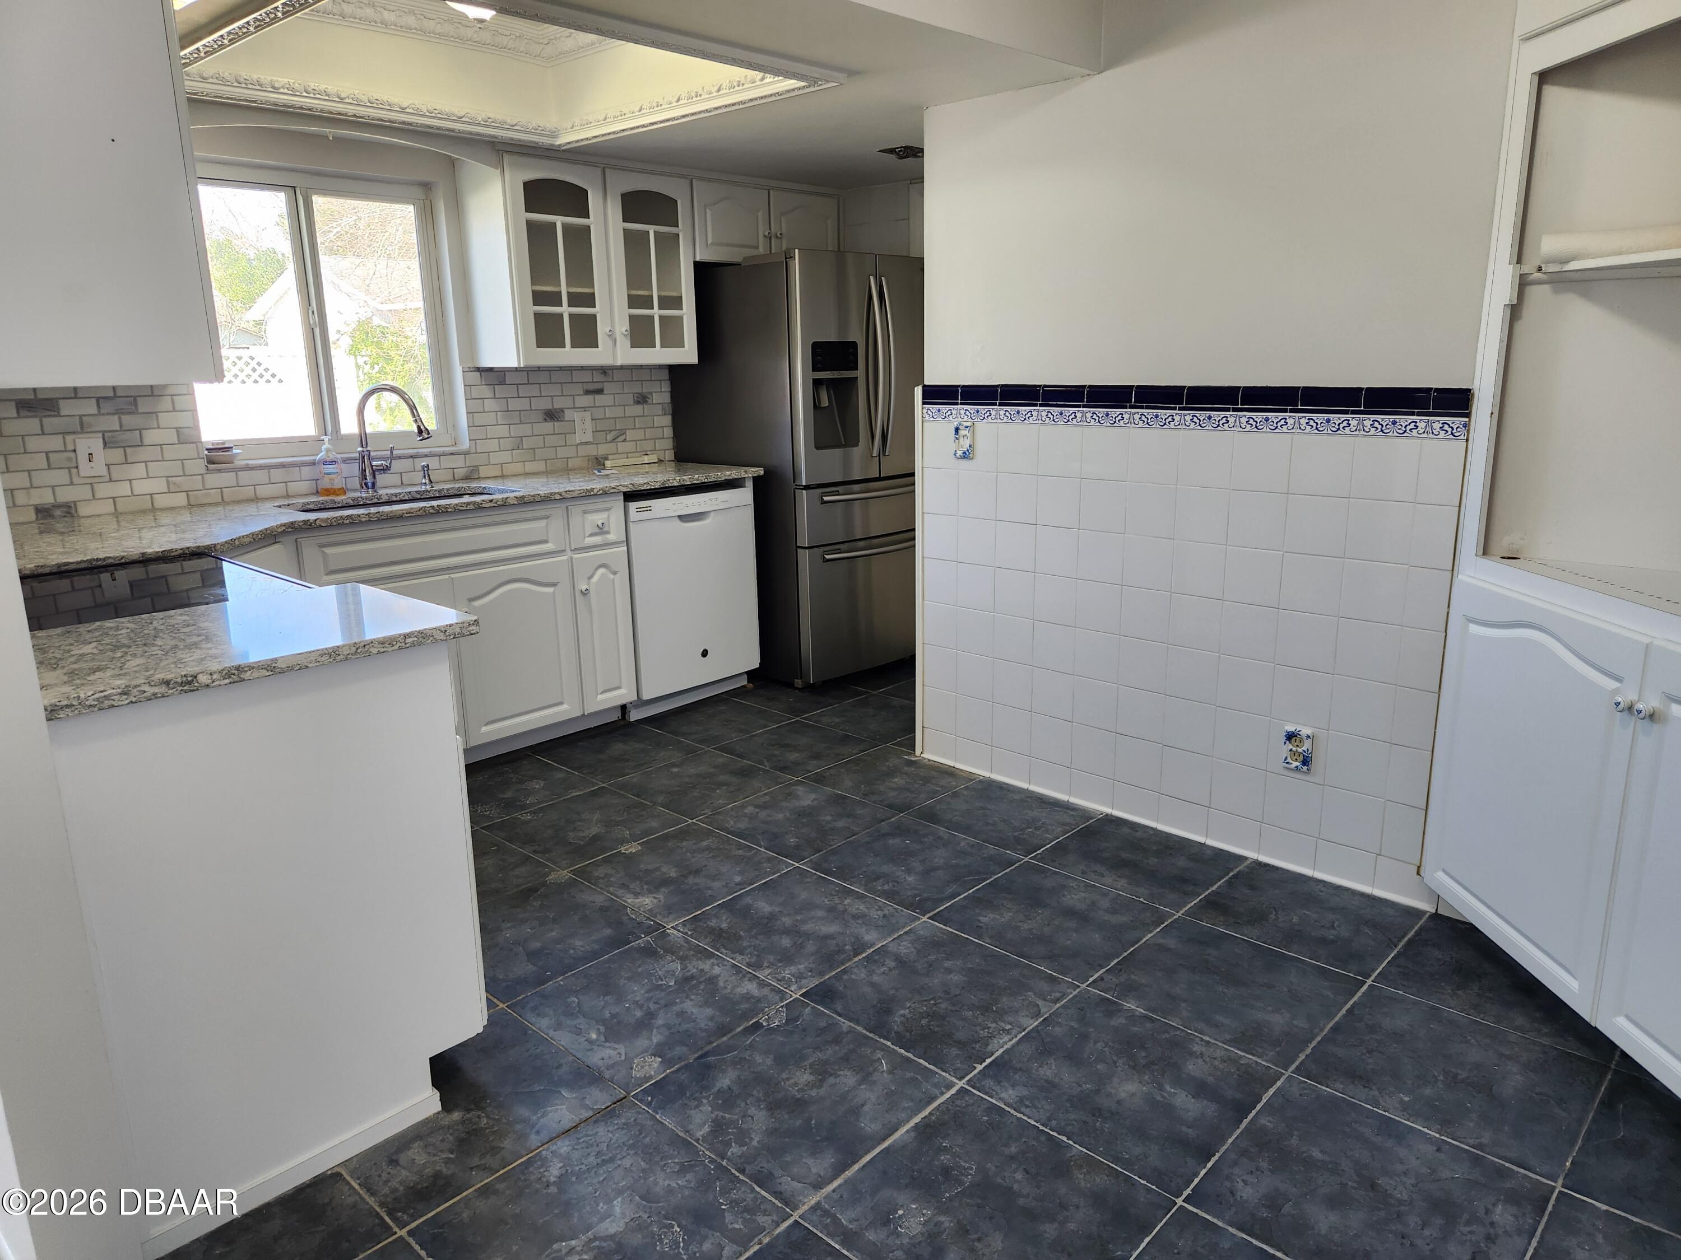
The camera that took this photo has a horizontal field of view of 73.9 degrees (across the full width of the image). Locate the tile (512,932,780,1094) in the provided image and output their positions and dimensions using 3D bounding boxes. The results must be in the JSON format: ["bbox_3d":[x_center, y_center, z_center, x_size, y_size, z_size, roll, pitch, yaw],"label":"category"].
[{"bbox_3d":[-0.418,0.825,2.461,0.450,0.013,0.450,12,19,42],"label":"tile"}]

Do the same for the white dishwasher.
[{"bbox_3d":[-0.776,-0.180,4.612,0.600,0.830,0.605,12,19,42],"label":"white dishwasher"}]

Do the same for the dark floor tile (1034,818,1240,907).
[{"bbox_3d":[0.842,0.648,3.131,0.452,0.010,0.429,12,19,42],"label":"dark floor tile"}]

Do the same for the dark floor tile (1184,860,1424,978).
[{"bbox_3d":[1.176,0.720,2.827,0.452,0.010,0.429,12,19,42],"label":"dark floor tile"}]

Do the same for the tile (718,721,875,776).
[{"bbox_3d":[-0.151,0.431,4.045,0.452,0.015,0.452,12,19,42],"label":"tile"}]

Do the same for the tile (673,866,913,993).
[{"bbox_3d":[-0.108,0.744,2.794,0.452,0.015,0.452,12,19,42],"label":"tile"}]

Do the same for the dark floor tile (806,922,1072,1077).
[{"bbox_3d":[0.226,0.814,2.492,0.452,0.010,0.452,12,19,42],"label":"dark floor tile"}]

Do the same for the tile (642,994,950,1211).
[{"bbox_3d":[-0.087,0.900,2.169,0.452,0.015,0.452,12,19,42],"label":"tile"}]

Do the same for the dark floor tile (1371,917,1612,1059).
[{"bbox_3d":[1.510,0.792,2.523,0.452,0.010,0.429,12,19,42],"label":"dark floor tile"}]

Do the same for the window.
[{"bbox_3d":[-1.812,-1.083,3.879,0.080,0.925,0.920,12,19,42],"label":"window"}]

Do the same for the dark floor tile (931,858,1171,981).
[{"bbox_3d":[0.536,0.726,2.801,0.450,0.013,0.450,12,19,42],"label":"dark floor tile"}]

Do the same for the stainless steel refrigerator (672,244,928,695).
[{"bbox_3d":[-0.097,-0.734,5.003,0.860,1.763,0.910,12,19,42],"label":"stainless steel refrigerator"}]

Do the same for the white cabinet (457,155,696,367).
[{"bbox_3d":[-0.987,-1.397,4.323,0.325,0.724,0.823,12,19,42],"label":"white cabinet"}]

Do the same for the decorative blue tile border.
[{"bbox_3d":[0.851,-0.580,3.088,1.608,0.050,0.012,12,19,42],"label":"decorative blue tile border"}]

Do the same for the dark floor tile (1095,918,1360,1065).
[{"bbox_3d":[0.868,0.797,2.499,0.450,0.013,0.450,12,19,42],"label":"dark floor tile"}]

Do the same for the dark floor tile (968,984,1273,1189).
[{"bbox_3d":[0.557,0.882,2.178,0.450,0.013,0.450,12,19,42],"label":"dark floor tile"}]

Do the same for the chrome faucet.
[{"bbox_3d":[-1.549,-0.665,3.864,0.250,0.375,0.100,-4,14,-11],"label":"chrome faucet"}]

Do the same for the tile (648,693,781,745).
[{"bbox_3d":[-0.491,0.356,4.358,0.466,0.010,0.452,12,19,42],"label":"tile"}]

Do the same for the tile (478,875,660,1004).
[{"bbox_3d":[-0.750,0.754,2.764,0.450,0.013,0.450,12,19,42],"label":"tile"}]

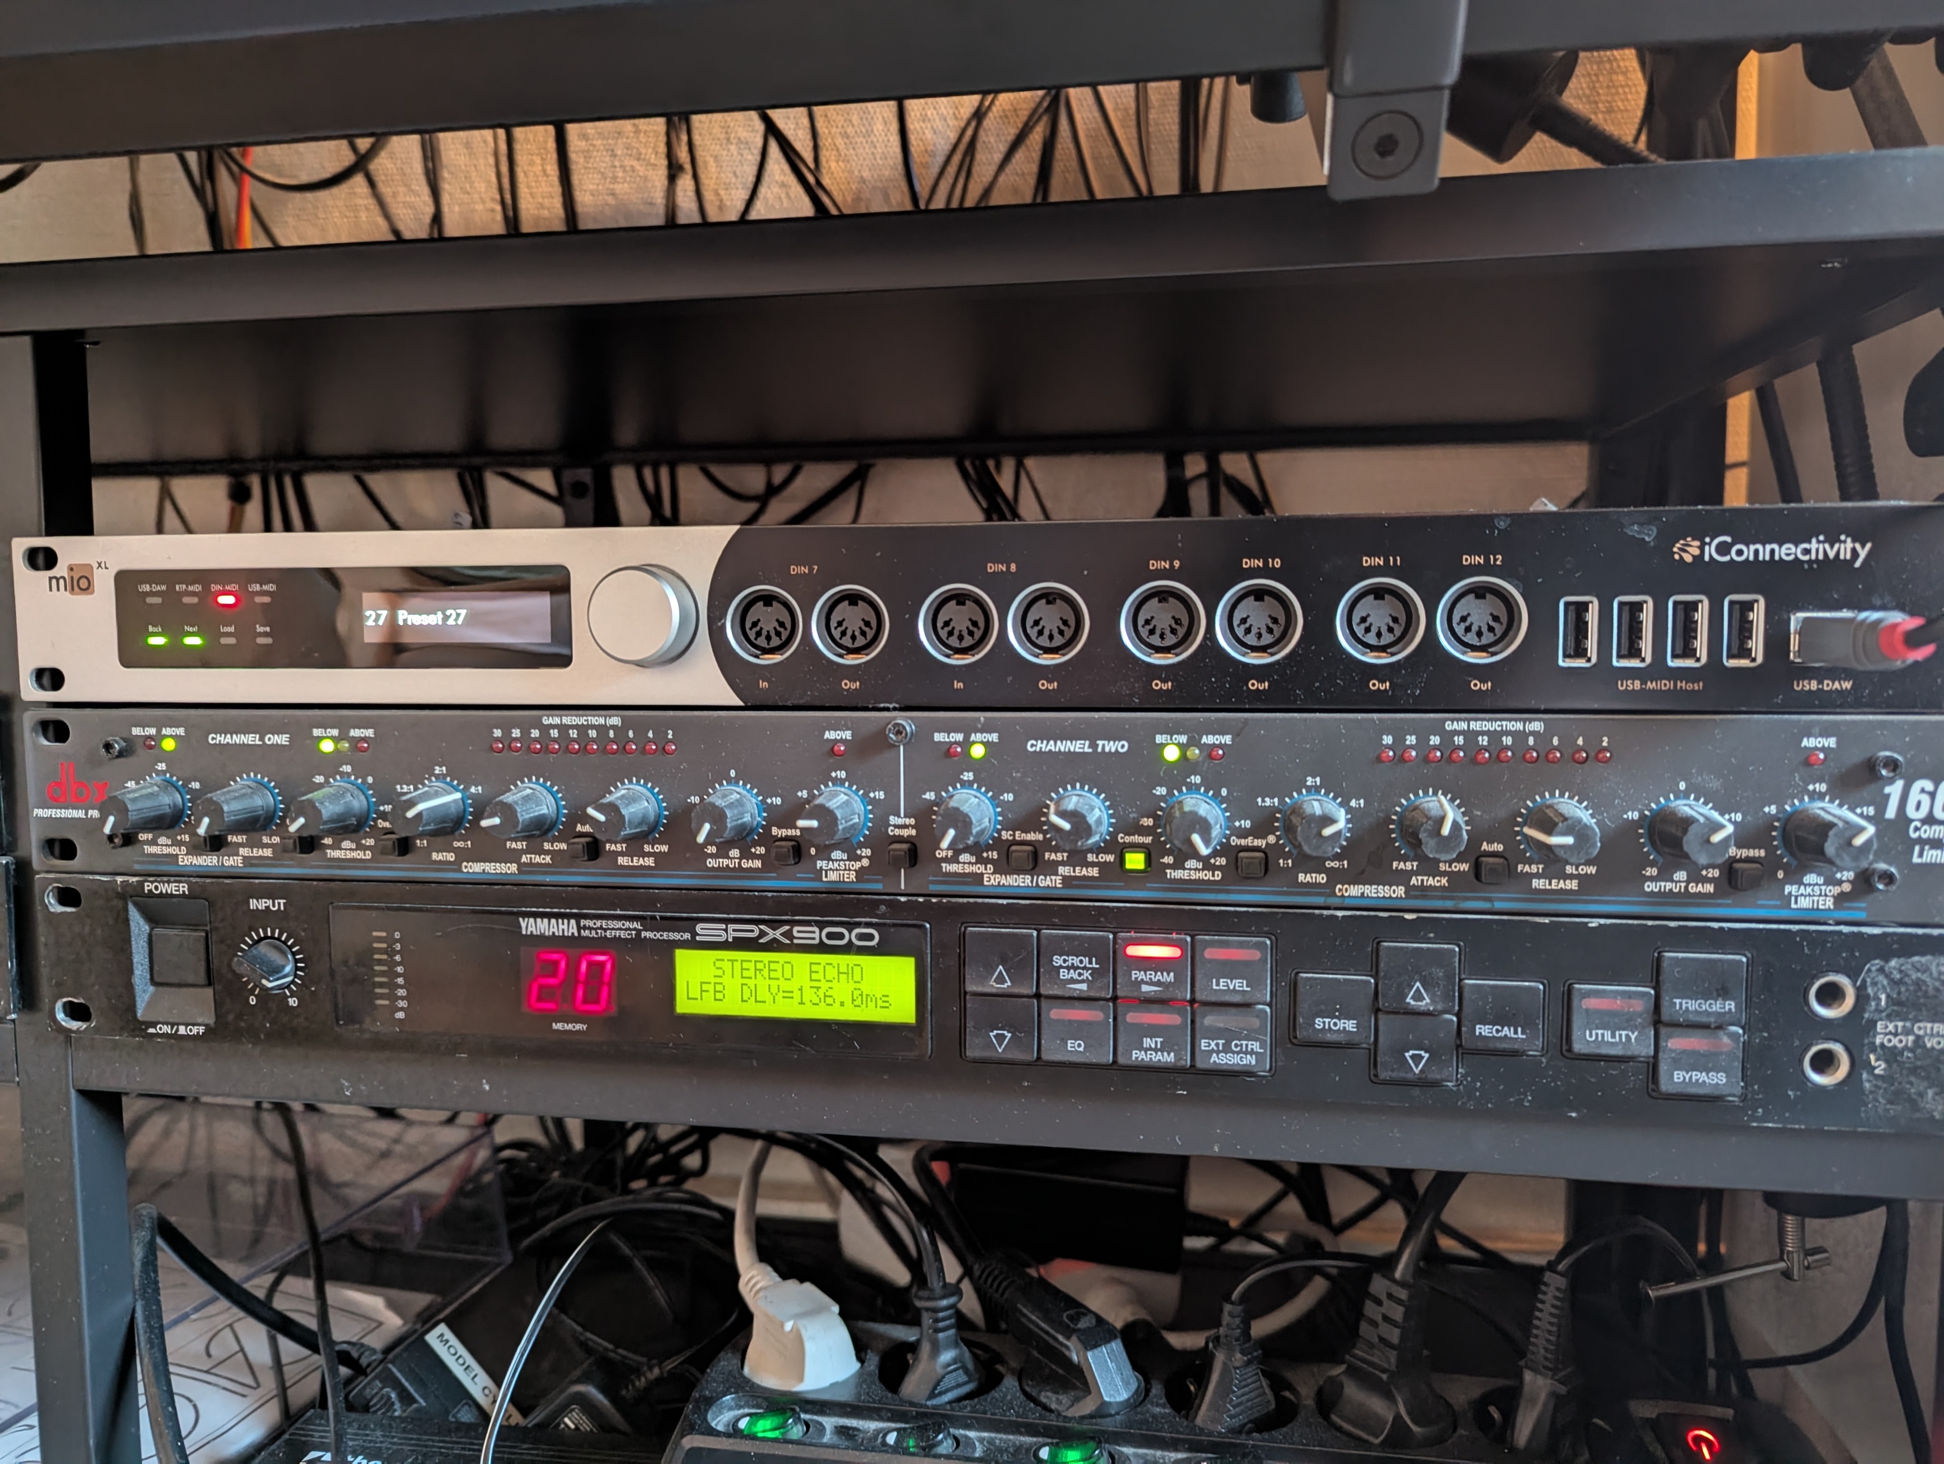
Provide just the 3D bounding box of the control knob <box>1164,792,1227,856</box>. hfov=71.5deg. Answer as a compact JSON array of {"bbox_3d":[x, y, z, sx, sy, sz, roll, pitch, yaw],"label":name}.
[{"bbox_3d":[0.050,0.022,0.303,0.014,0.014,0.015,0,5,10],"label":"control knob"}]

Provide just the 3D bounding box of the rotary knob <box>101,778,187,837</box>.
[{"bbox_3d":[-0.215,0.020,0.349,0.013,0.013,0.016,0,5,10],"label":"rotary knob"}]

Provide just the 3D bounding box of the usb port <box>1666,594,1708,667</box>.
[{"bbox_3d":[0.152,-0.022,0.290,0.008,0.015,0.010,0,5,10],"label":"usb port"}]

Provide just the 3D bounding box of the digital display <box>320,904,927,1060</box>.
[{"bbox_3d":[-0.087,0.061,0.335,0.156,0.033,0.004,0,5,10],"label":"digital display"}]

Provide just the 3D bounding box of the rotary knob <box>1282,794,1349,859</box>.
[{"bbox_3d":[0.075,0.021,0.294,0.013,0.013,0.016,0,5,10],"label":"rotary knob"}]

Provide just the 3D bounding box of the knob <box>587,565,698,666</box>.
[{"bbox_3d":[-0.079,-0.028,0.325,0.025,0.025,0.010,0,5,10],"label":"knob"}]

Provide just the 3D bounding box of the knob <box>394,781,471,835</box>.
[{"bbox_3d":[-0.136,0.020,0.335,0.014,0.014,0.015,0,5,10],"label":"knob"}]

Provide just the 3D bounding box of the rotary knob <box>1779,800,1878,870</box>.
[{"bbox_3d":[0.179,0.022,0.281,0.014,0.014,0.015,0,5,10],"label":"rotary knob"}]

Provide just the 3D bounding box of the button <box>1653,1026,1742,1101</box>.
[{"bbox_3d":[0.160,0.072,0.298,0.017,0.015,0.005,0,5,10],"label":"button"}]

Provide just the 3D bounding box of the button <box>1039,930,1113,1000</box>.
[{"bbox_3d":[0.025,0.054,0.316,0.017,0.015,0.003,0,5,10],"label":"button"}]

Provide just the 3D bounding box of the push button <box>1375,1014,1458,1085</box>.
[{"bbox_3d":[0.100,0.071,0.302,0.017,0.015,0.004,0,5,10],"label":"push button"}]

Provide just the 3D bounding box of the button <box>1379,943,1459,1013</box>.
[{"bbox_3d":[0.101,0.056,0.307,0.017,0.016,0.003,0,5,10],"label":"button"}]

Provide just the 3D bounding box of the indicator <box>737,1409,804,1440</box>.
[{"bbox_3d":[-0.059,0.204,0.397,0.018,0.006,0.011,0,5,10],"label":"indicator"}]

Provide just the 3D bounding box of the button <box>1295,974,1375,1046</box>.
[{"bbox_3d":[0.083,0.063,0.311,0.017,0.016,0.005,0,5,10],"label":"button"}]

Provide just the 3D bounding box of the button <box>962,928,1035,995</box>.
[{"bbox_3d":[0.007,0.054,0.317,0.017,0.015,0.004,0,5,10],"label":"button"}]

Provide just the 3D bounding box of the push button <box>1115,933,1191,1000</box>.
[{"bbox_3d":[0.042,0.054,0.313,0.017,0.015,0.003,0,5,10],"label":"push button"}]

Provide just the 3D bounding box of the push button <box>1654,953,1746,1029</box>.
[{"bbox_3d":[0.158,0.056,0.293,0.017,0.015,0.003,0,5,10],"label":"push button"}]

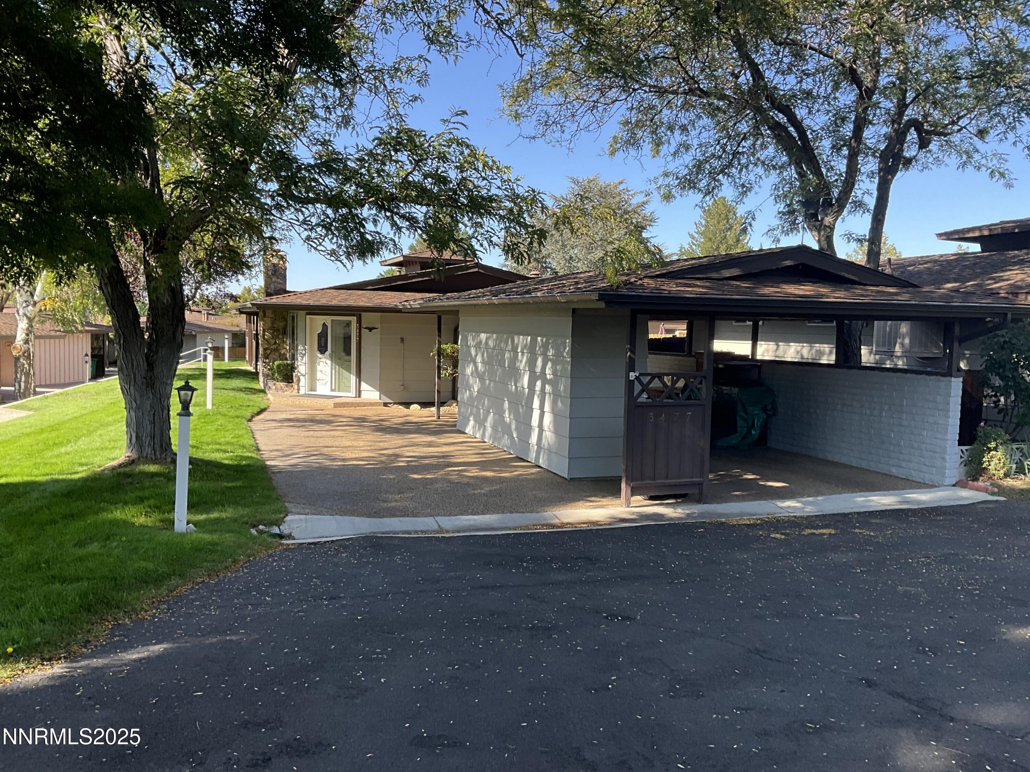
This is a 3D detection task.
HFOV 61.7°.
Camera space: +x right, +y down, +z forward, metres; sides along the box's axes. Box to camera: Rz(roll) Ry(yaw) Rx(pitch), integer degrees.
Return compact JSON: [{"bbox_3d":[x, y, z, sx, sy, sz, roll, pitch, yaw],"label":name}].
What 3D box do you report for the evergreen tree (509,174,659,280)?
[{"bbox_3d":[3.490,-5.256,39.841,8.200,9.090,8.200,0,4,-19],"label":"evergreen tree"}]

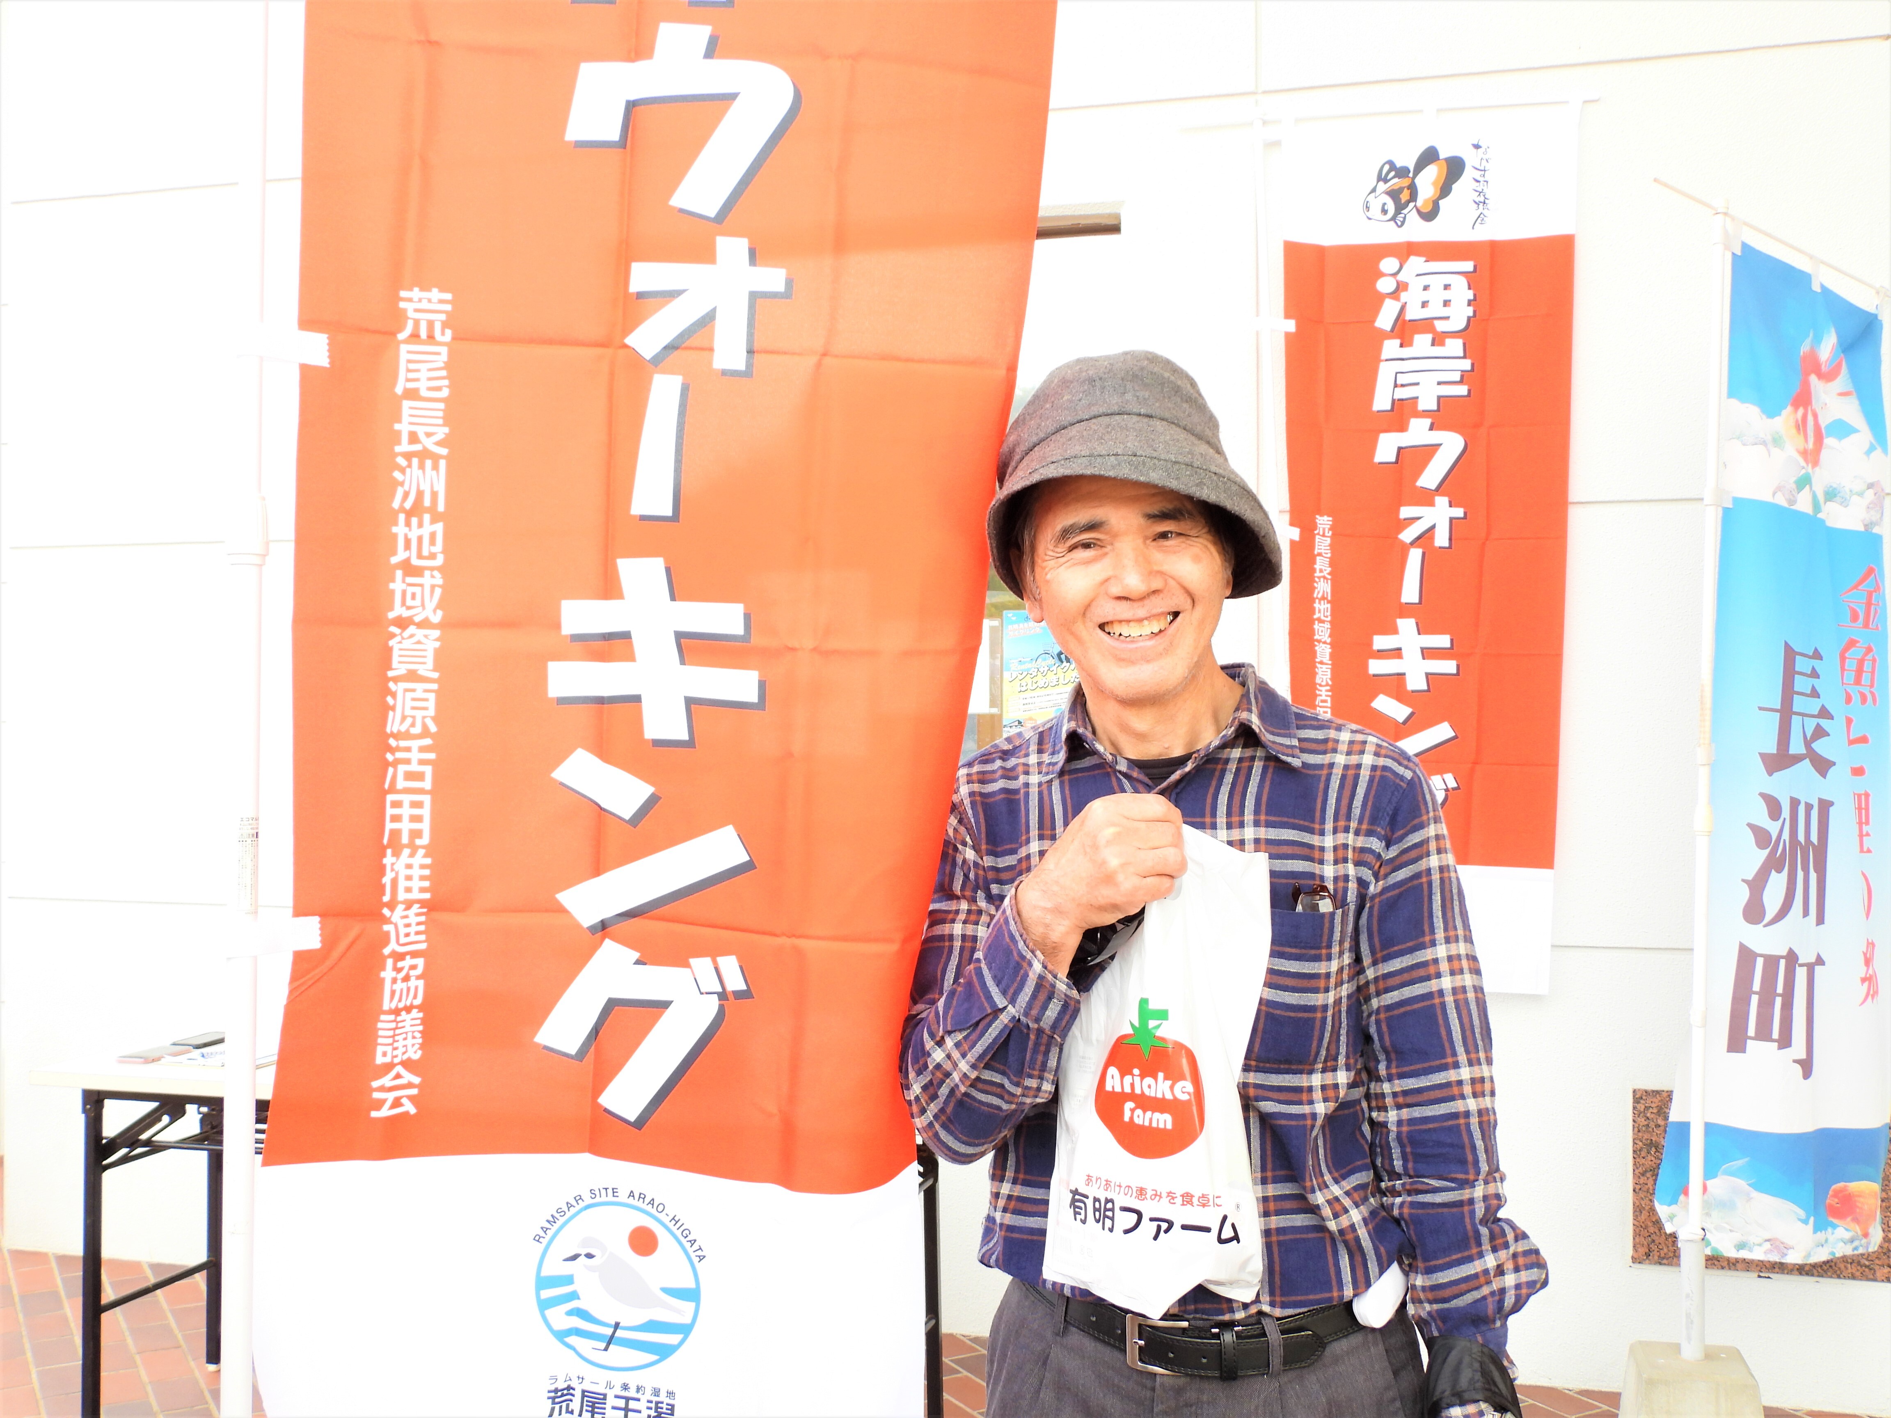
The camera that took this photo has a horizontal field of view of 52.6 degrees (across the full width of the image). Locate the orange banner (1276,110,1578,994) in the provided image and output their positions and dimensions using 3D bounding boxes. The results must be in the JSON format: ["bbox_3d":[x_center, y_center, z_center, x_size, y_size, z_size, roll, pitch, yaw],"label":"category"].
[{"bbox_3d":[0.990,-0.318,3.950,0.595,1.800,0.050,0,-1,12],"label":"orange banner"}]

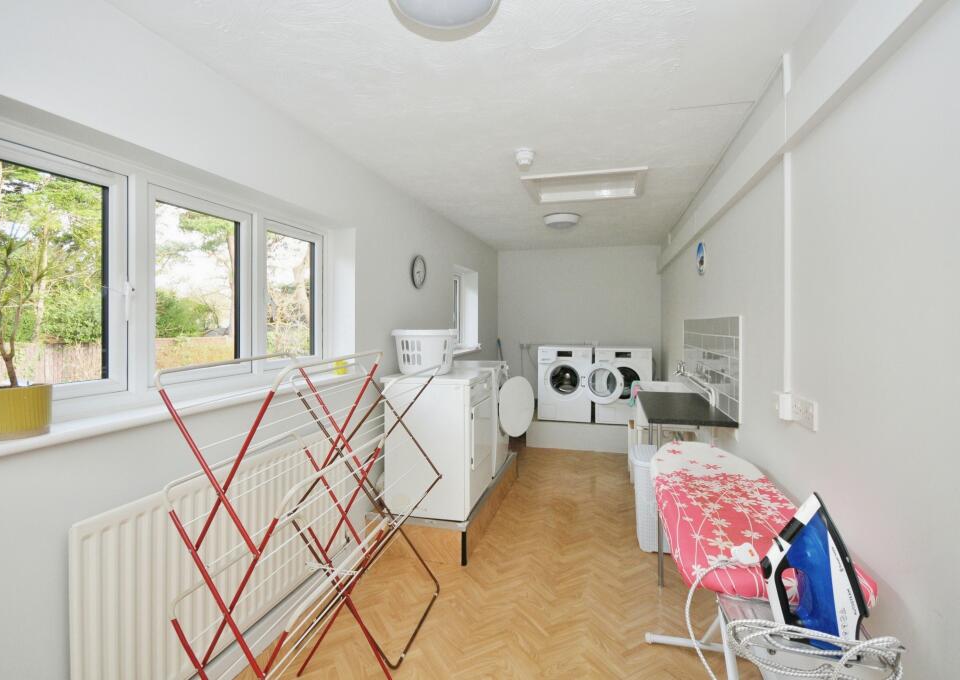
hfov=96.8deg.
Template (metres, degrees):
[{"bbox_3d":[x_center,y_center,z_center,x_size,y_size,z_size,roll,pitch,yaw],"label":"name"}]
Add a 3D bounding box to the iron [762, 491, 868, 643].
[{"bbox_3d":[0.670,0.468,0.883,0.137,0.292,0.120,-23,-13,35],"label":"iron"}]

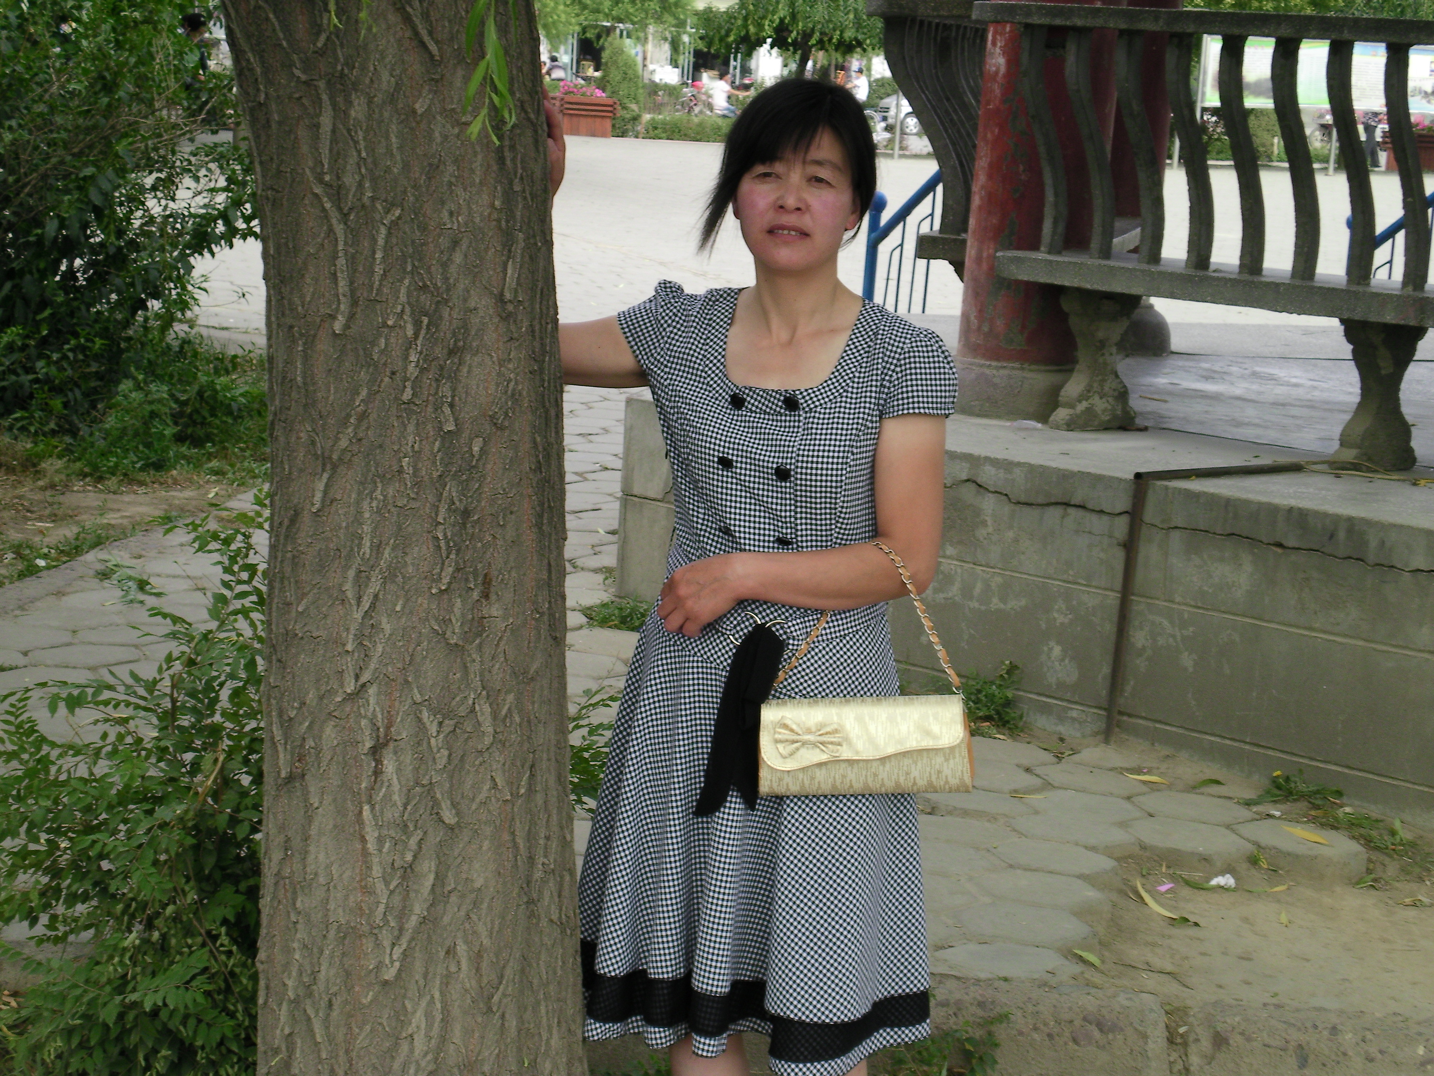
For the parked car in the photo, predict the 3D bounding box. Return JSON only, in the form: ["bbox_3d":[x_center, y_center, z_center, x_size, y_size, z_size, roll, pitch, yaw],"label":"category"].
[{"bbox_3d":[5.810,-10.724,75.449,4.000,1.680,1.650,0,9,-17],"label":"parked car"}]

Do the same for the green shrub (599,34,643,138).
[{"bbox_3d":[-1.860,-8.902,60.345,0.900,2.000,0.900,2,9,-2],"label":"green shrub"}]

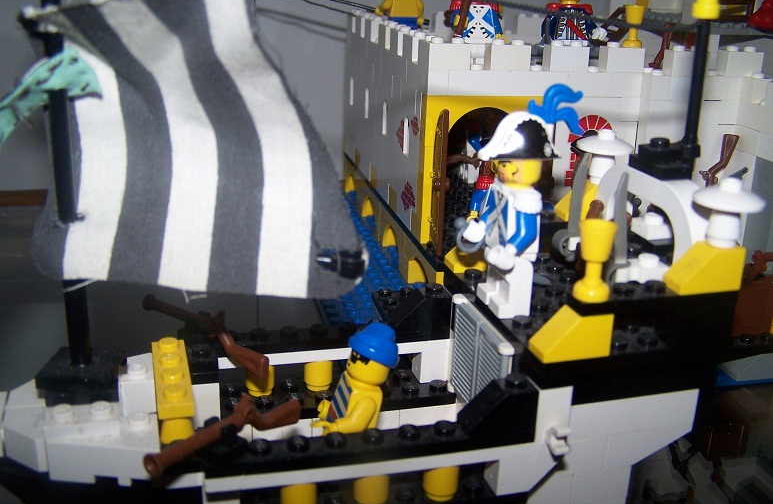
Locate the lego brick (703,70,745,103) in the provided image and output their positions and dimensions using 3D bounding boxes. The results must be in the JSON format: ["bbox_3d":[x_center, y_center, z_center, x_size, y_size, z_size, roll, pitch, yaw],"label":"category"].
[{"bbox_3d":[0.125,-0.066,0.339,0.032,0.010,0.008,-2,20,-14],"label":"lego brick"}]

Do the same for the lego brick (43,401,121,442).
[{"bbox_3d":[-0.065,0.036,0.181,0.016,0.005,0.008,-3,20,-16],"label":"lego brick"}]

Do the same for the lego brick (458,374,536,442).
[{"bbox_3d":[0.025,0.033,0.186,0.016,0.011,0.008,-3,20,-16],"label":"lego brick"}]

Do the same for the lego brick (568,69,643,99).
[{"bbox_3d":[0.085,-0.067,0.337,0.032,0.010,0.008,-2,20,-14],"label":"lego brick"}]

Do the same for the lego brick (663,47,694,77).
[{"bbox_3d":[0.118,-0.075,0.334,0.016,0.011,0.008,-2,20,-14],"label":"lego brick"}]

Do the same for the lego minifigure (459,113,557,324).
[{"bbox_3d":[0.028,-0.009,0.203,0.014,0.048,0.024,-3,20,-16],"label":"lego minifigure"}]

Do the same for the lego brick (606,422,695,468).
[{"bbox_3d":[0.064,0.046,0.211,0.024,0.010,0.008,-3,20,-16],"label":"lego brick"}]

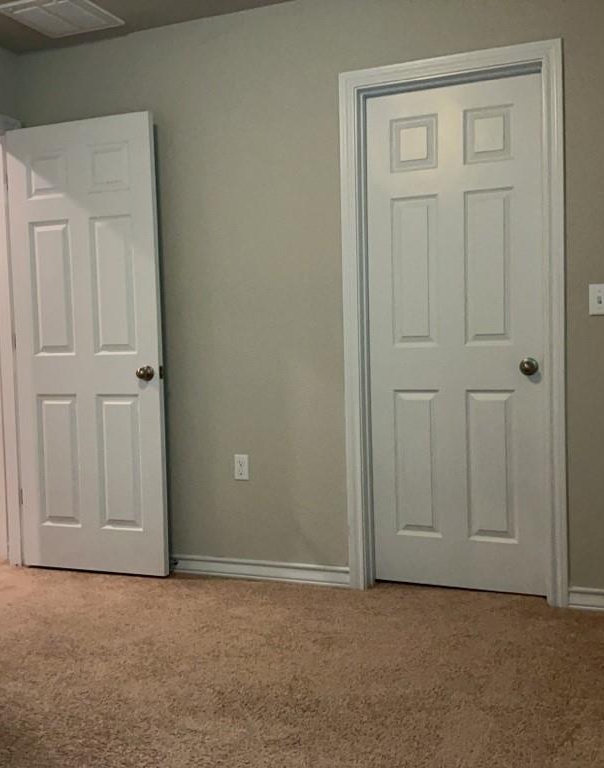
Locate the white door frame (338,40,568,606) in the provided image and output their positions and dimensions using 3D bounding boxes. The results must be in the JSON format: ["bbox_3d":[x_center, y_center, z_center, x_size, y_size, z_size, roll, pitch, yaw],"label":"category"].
[{"bbox_3d":[0.591,-0.204,3.142,0.860,2.090,0.110,0,3,22],"label":"white door frame"}]

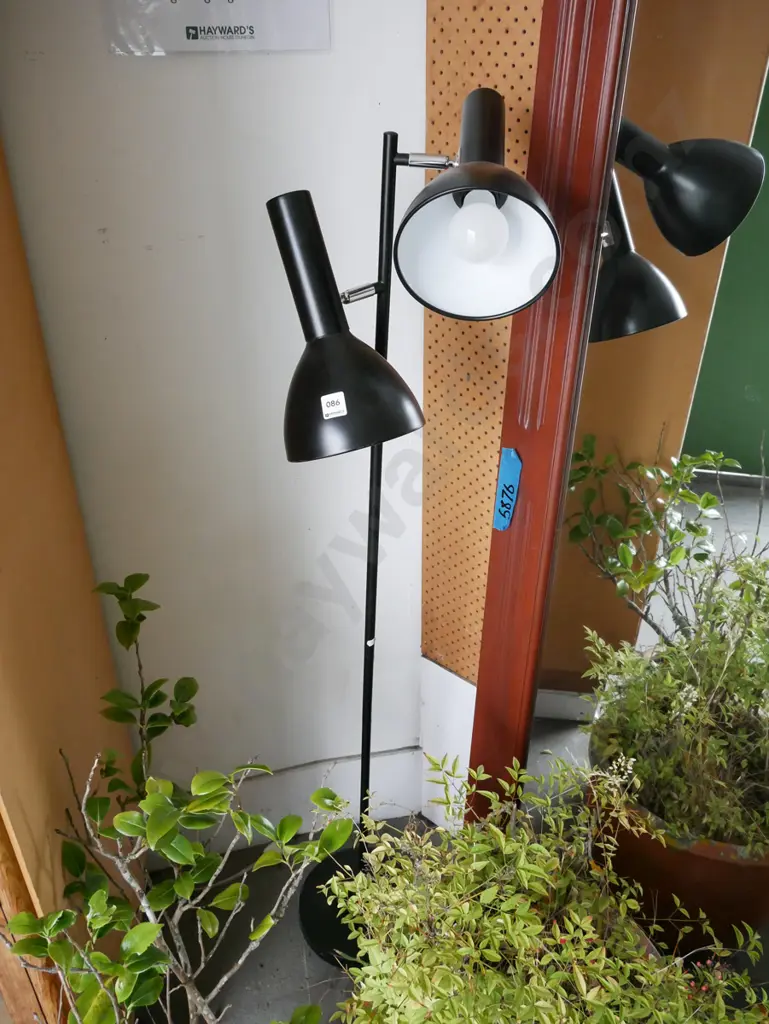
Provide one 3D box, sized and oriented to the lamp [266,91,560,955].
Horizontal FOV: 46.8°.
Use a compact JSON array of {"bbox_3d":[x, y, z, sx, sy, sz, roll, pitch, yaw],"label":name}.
[{"bbox_3d":[-0.001,0.208,1.352,0.320,1.525,0.350,-1,34,-3],"label":"lamp"}]

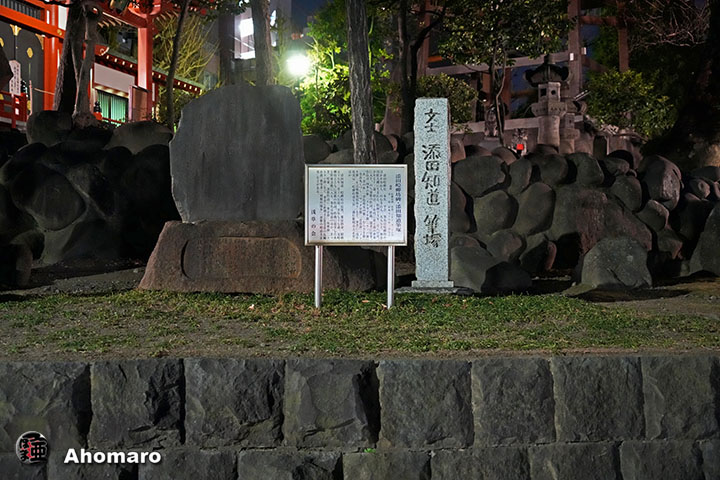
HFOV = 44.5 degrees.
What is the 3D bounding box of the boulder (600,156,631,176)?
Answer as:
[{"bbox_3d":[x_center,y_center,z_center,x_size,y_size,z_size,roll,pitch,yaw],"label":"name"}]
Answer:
[{"bbox_3d":[3.200,-0.919,11.000,0.363,0.250,0.340,0,0,0],"label":"boulder"}]

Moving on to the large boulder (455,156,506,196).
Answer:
[{"bbox_3d":[1.452,-0.777,10.600,0.626,0.506,0.500,0,0,0],"label":"large boulder"}]

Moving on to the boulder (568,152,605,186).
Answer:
[{"bbox_3d":[2.780,-0.865,10.800,0.442,0.417,0.420,0,0,0],"label":"boulder"}]

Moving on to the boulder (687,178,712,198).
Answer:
[{"bbox_3d":[4.347,-0.661,11.300,0.308,0.257,0.280,0,0,0],"label":"boulder"}]

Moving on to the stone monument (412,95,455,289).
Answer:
[{"bbox_3d":[0.712,-0.445,8.600,0.410,1.850,0.380,0,0,5],"label":"stone monument"}]

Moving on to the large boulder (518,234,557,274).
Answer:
[{"bbox_3d":[2.017,0.153,10.000,0.432,0.432,0.420,0,0,0],"label":"large boulder"}]

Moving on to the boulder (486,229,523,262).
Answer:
[{"bbox_3d":[1.637,0.062,9.900,0.428,0.383,0.420,0,0,0],"label":"boulder"}]

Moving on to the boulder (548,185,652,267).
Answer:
[{"bbox_3d":[2.761,-0.155,10.100,1.194,0.964,0.850,0,0,0],"label":"boulder"}]

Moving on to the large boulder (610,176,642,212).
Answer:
[{"bbox_3d":[3.210,-0.548,10.600,0.385,0.434,0.400,0,0,0],"label":"large boulder"}]

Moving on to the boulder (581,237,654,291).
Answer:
[{"bbox_3d":[2.653,0.233,9.100,0.745,0.538,0.600,0,0,0],"label":"boulder"}]

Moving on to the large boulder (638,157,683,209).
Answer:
[{"bbox_3d":[3.586,-0.686,10.500,0.525,0.668,0.550,0,0,0],"label":"large boulder"}]

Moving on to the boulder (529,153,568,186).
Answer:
[{"bbox_3d":[2.314,-0.865,10.800,0.491,0.417,0.450,0,0,0],"label":"boulder"}]

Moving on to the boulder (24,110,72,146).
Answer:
[{"bbox_3d":[-4.177,-1.495,11.800,0.644,0.483,0.550,0,0,0],"label":"boulder"}]

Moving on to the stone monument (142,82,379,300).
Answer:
[{"bbox_3d":[-1.006,-0.510,8.700,2.270,2.040,0.850,0,0,0],"label":"stone monument"}]

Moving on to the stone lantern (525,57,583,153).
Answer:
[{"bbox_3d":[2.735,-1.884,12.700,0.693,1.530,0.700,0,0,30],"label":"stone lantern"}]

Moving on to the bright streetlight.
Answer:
[{"bbox_3d":[-1.328,-3.768,19.000,0.518,0.561,0.450,0,0,0],"label":"bright streetlight"}]

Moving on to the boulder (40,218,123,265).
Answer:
[{"bbox_3d":[-3.469,0.019,11.000,1.000,0.575,0.700,0,0,0],"label":"boulder"}]

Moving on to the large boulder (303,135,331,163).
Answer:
[{"bbox_3d":[-0.588,-1.121,10.900,0.468,0.372,0.450,0,0,0],"label":"large boulder"}]

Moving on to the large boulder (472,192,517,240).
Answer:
[{"bbox_3d":[1.571,-0.290,10.200,0.533,0.568,0.500,0,0,0],"label":"large boulder"}]

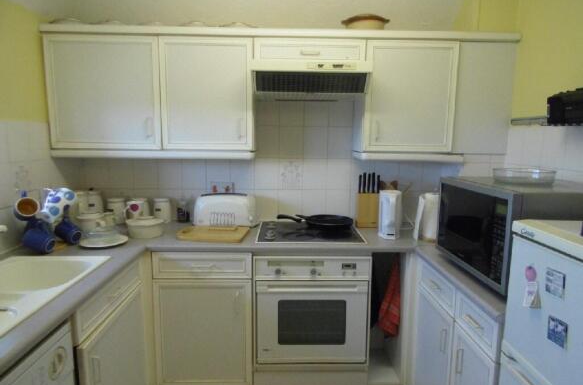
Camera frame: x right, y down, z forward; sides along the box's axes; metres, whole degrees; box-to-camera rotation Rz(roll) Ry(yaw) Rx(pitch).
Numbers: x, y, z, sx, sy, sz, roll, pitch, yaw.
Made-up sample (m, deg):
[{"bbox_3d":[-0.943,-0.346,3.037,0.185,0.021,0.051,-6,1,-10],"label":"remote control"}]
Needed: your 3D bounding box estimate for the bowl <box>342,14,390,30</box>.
[{"bbox_3d":[0.417,-0.914,2.090,0.270,0.110,0.235,0,8,-1],"label":"bowl"}]

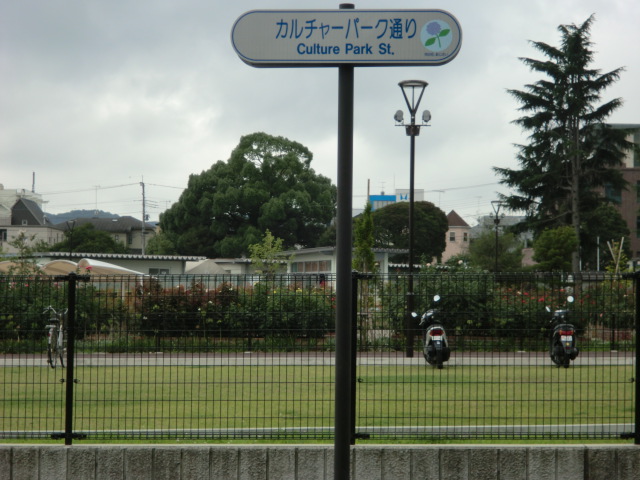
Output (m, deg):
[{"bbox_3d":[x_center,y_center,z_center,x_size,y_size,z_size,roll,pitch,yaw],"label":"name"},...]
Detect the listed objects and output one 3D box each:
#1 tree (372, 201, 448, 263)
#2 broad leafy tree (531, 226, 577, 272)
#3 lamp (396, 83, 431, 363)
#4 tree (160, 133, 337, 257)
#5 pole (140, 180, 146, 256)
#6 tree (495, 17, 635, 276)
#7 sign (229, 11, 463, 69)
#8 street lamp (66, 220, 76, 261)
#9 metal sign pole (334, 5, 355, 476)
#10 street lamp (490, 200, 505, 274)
[{"bbox_3d":[7.447,1.082,140.000,6.500,8.700,6.300,1,-2,0],"label":"tree"},{"bbox_3d":[10.498,1.516,75.000,2.100,4.200,2.100,1,-2,0],"label":"broad leafy tree"},{"bbox_3d":[1.849,-0.434,34.000,0.750,5.580,0.610,1,-2,3],"label":"lamp"},{"bbox_3d":[-6.076,-1.982,145.000,15.300,14.500,14.500,1,-2,0],"label":"tree"},{"bbox_3d":[-17.624,-0.050,168.000,0.500,11.700,0.400,1,-2,0],"label":"pole"},{"bbox_3d":[12.302,-3.713,85.000,7.000,15.400,7.000,1,-2,0],"label":"tree"},{"bbox_3d":[0.135,-1.024,8.530,1.170,0.272,0.130,1,-2,3],"label":"sign"},{"bbox_3d":[-15.379,1.514,104.000,0.620,5.500,0.600,1,-2,3],"label":"street lamp"},{"bbox_3d":[0.126,0.236,8.550,0.078,2.870,0.078,1,-2,3],"label":"metal sign pole"},{"bbox_3d":[8.799,0.893,83.500,0.720,5.650,0.600,1,-2,3],"label":"street lamp"}]

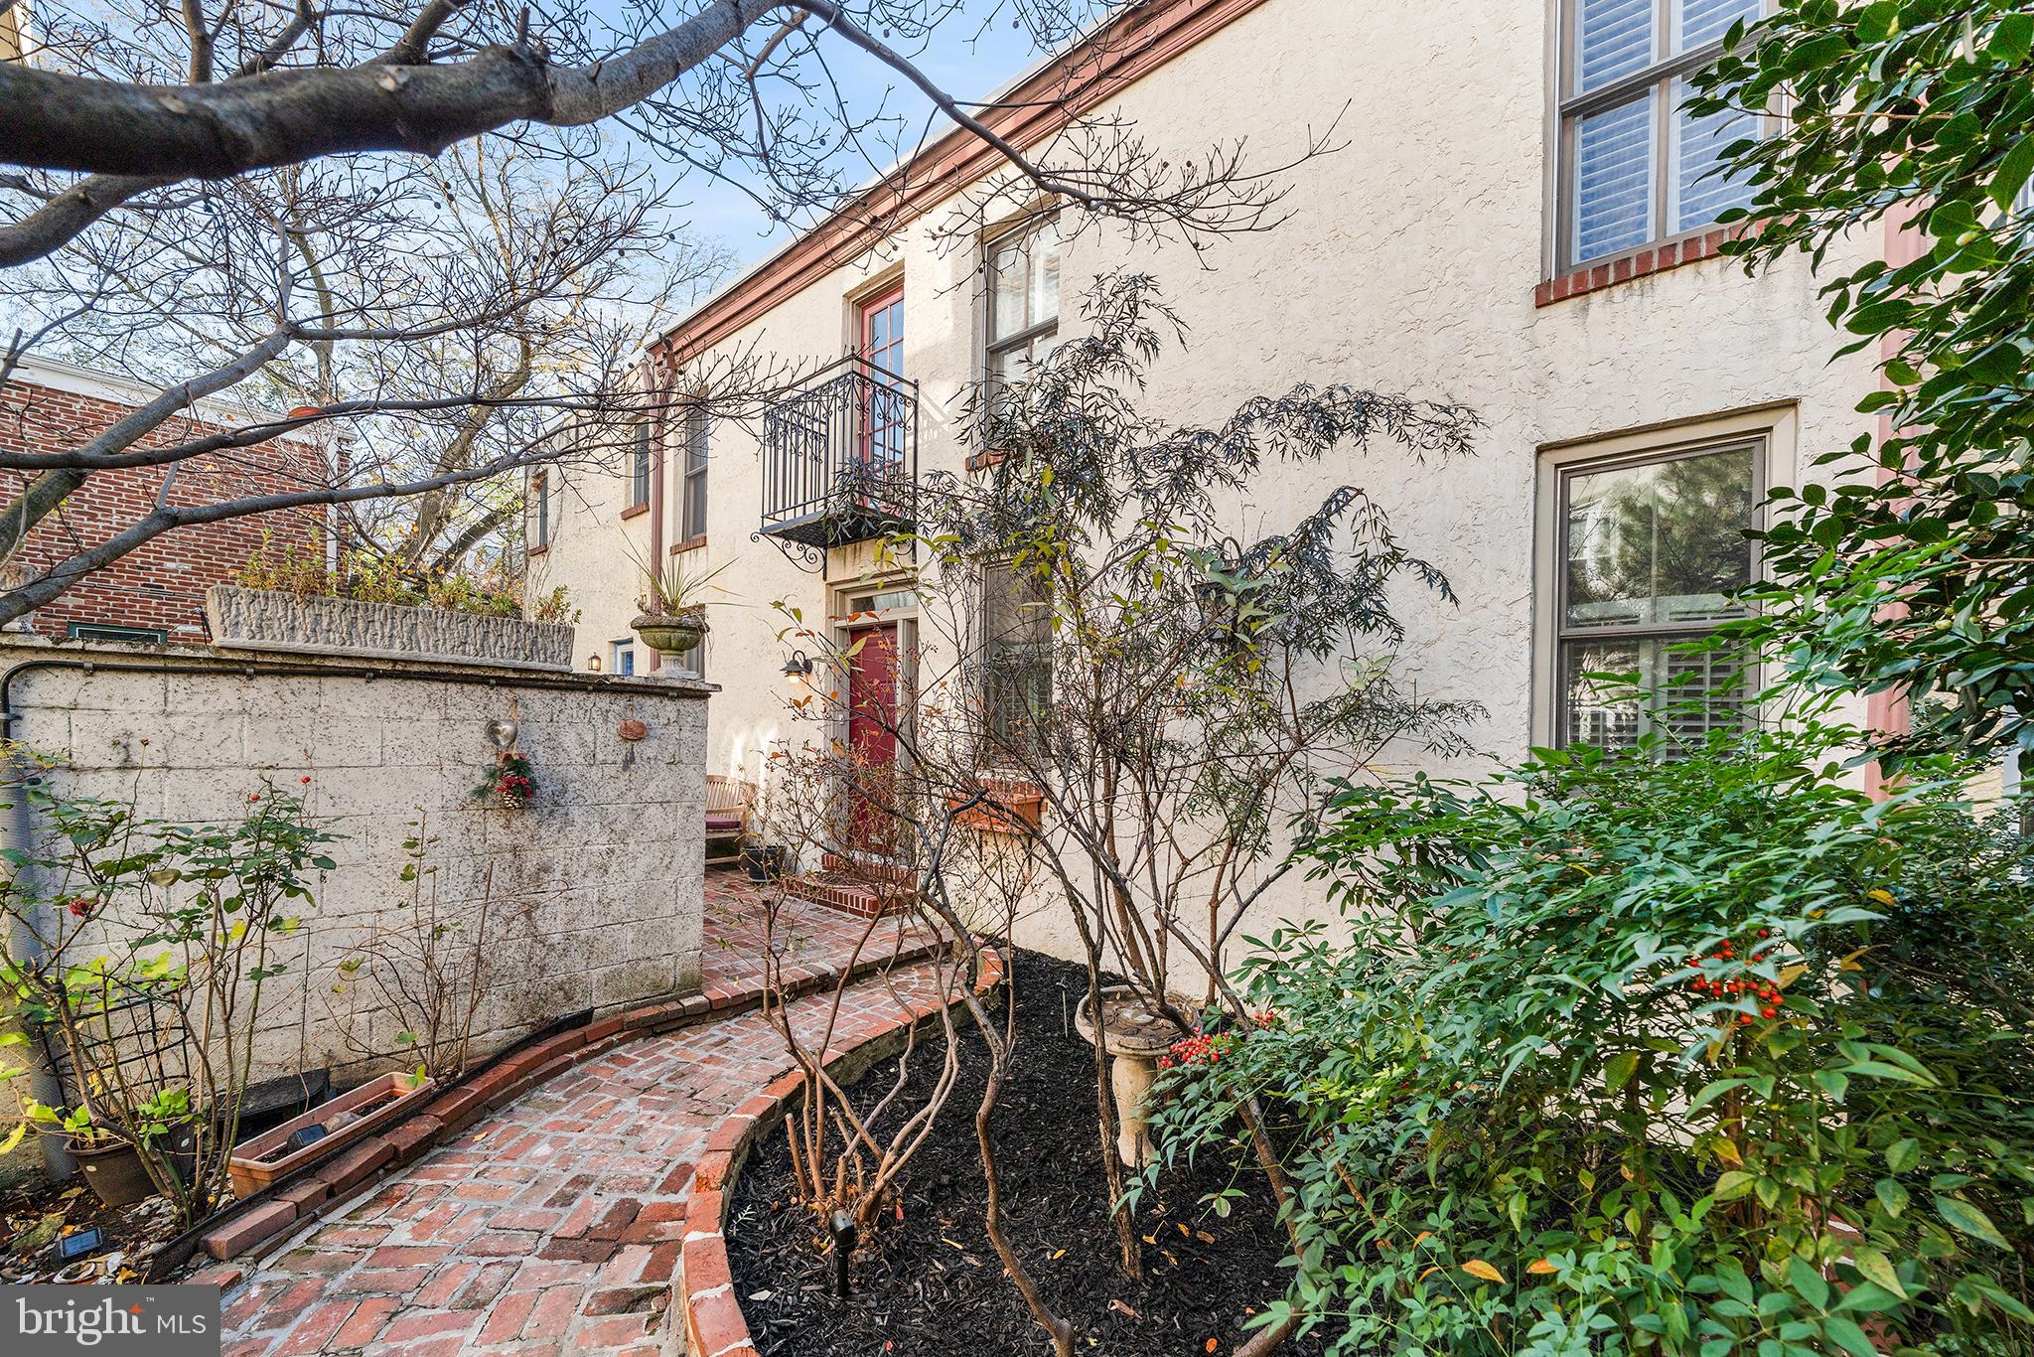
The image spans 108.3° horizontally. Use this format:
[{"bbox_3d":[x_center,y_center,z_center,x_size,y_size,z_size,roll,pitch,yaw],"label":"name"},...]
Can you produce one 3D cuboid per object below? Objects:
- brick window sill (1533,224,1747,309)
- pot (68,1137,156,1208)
[{"bbox_3d":[2.633,-1.686,3.025,0.795,0.088,0.110,-2,-3,39],"label":"brick window sill"},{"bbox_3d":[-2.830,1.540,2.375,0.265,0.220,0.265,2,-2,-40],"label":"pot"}]

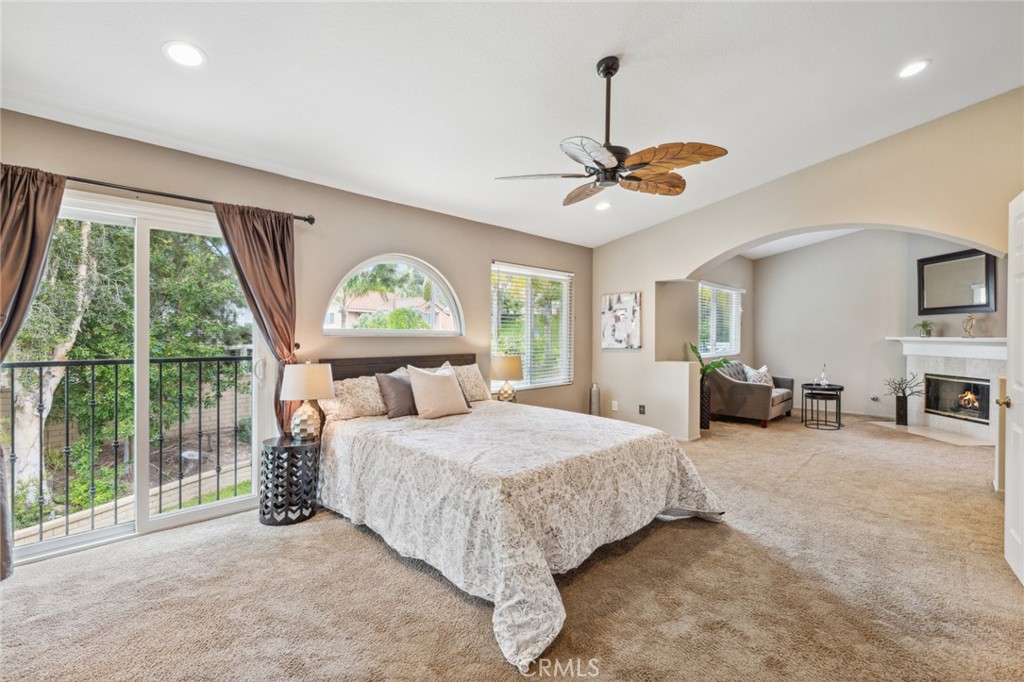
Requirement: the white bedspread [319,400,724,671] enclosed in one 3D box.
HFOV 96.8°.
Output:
[{"bbox_3d":[-0.044,0.922,3.312,2.040,0.640,2.260,0,1,-45],"label":"white bedspread"}]

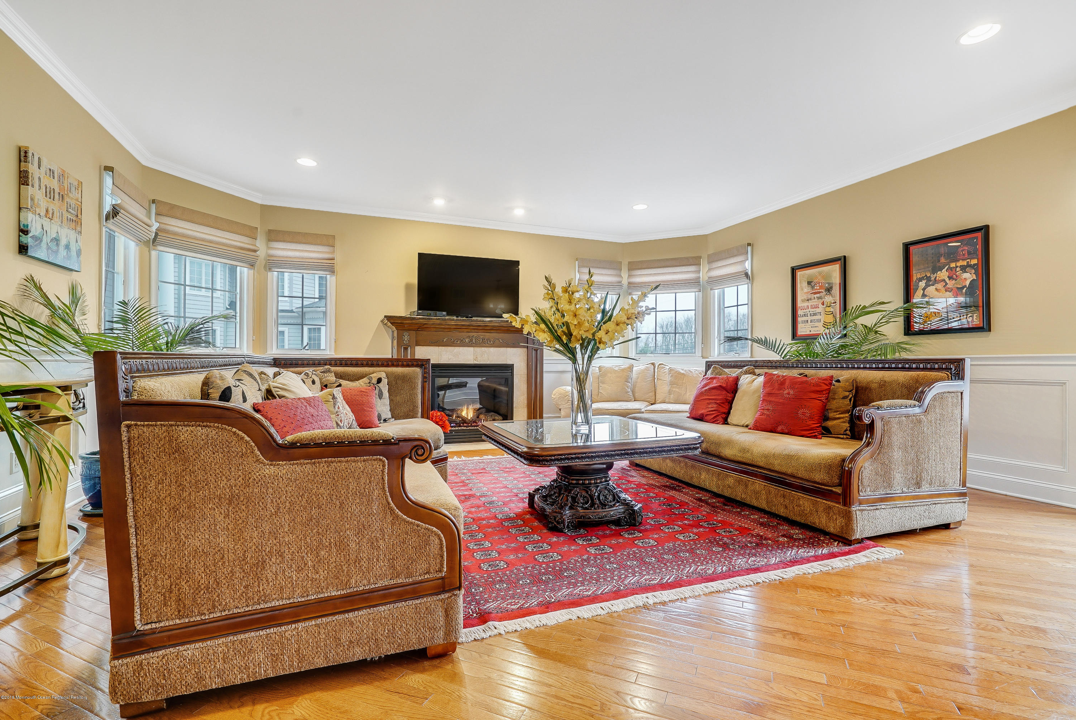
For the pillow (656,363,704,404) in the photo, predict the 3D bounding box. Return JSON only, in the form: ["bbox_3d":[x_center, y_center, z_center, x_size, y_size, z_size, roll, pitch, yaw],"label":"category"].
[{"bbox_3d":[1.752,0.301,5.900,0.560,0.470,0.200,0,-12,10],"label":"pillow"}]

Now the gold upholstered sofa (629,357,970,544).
[{"bbox_3d":[1.731,0.498,3.714,0.975,1.000,2.147,0,0,-21],"label":"gold upholstered sofa"}]

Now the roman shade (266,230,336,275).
[{"bbox_3d":[-2.550,-1.153,5.183,0.666,0.434,0.097,0,0,-23],"label":"roman shade"}]

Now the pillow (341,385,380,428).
[{"bbox_3d":[-1.410,0.362,3.615,0.395,0.345,0.130,0,-20,-23],"label":"pillow"}]

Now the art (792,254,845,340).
[{"bbox_3d":[2.944,-0.624,5.036,0.034,0.820,0.642,0,0,-21],"label":"art"}]

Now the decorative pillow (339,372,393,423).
[{"bbox_3d":[-1.458,0.304,3.867,0.490,0.440,0.150,0,-17,-23],"label":"decorative pillow"}]

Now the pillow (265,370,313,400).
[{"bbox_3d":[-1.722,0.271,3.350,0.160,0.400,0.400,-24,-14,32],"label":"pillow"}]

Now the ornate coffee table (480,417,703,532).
[{"bbox_3d":[0.282,0.709,3.007,1.103,0.542,1.147,0,0,-21],"label":"ornate coffee table"}]

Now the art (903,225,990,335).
[{"bbox_3d":[3.208,-0.592,3.785,0.035,0.786,0.579,0,0,-23],"label":"art"}]

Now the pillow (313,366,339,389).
[{"bbox_3d":[-1.786,0.259,3.980,0.380,0.400,0.150,0,-15,-37],"label":"pillow"}]

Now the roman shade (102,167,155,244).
[{"bbox_3d":[-3.252,-1.189,3.831,0.101,0.434,0.685,0,0,-23],"label":"roman shade"}]

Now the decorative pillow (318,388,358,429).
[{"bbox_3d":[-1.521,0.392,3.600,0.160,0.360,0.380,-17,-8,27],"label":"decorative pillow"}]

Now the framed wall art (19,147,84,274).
[{"bbox_3d":[-3.024,-0.907,2.992,0.044,0.618,0.579,0,0,-21],"label":"framed wall art"}]

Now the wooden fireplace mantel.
[{"bbox_3d":[-0.797,0.246,5.731,1.998,1.438,0.425,0,0,-23],"label":"wooden fireplace mantel"}]

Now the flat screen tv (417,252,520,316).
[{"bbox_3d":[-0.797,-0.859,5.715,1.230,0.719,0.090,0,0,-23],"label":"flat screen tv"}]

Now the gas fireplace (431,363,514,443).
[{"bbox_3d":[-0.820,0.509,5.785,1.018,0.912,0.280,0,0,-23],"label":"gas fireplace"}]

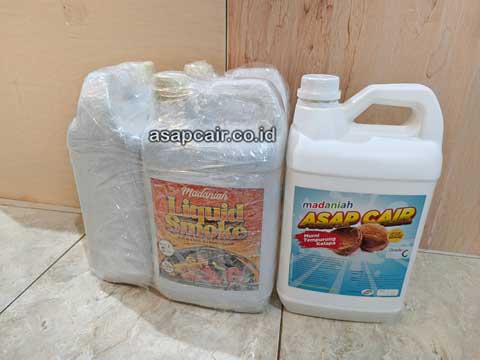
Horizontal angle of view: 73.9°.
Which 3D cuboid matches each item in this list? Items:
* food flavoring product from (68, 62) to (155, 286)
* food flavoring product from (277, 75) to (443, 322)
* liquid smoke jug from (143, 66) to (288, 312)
[{"bbox_3d":[-0.172,-0.012,0.530,0.125,0.330,0.174,4,25,7],"label":"food flavoring product"},{"bbox_3d":[0.143,0.025,0.423,0.172,0.311,0.129,3,24,9],"label":"food flavoring product"},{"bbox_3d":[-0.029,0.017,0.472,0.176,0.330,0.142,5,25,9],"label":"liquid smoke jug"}]

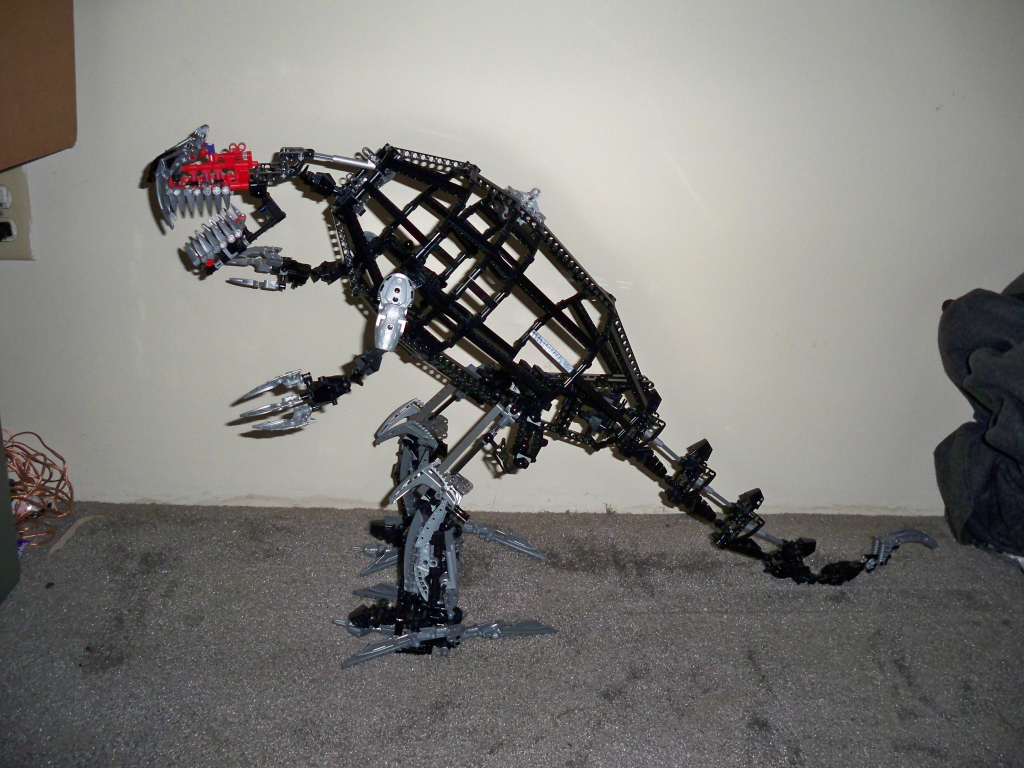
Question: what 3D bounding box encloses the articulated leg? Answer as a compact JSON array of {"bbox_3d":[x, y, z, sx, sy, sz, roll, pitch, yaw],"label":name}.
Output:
[{"bbox_3d":[-0.068,0.127,1.009,0.210,0.238,0.145,-1,14,-6],"label":"articulated leg"}]

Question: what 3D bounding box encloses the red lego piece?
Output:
[{"bbox_3d":[-0.280,-0.202,0.965,0.076,0.046,0.050,-1,14,-8],"label":"red lego piece"}]

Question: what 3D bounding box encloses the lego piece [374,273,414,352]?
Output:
[{"bbox_3d":[-0.101,-0.062,0.893,0.028,0.065,0.022,7,14,-8],"label":"lego piece"}]

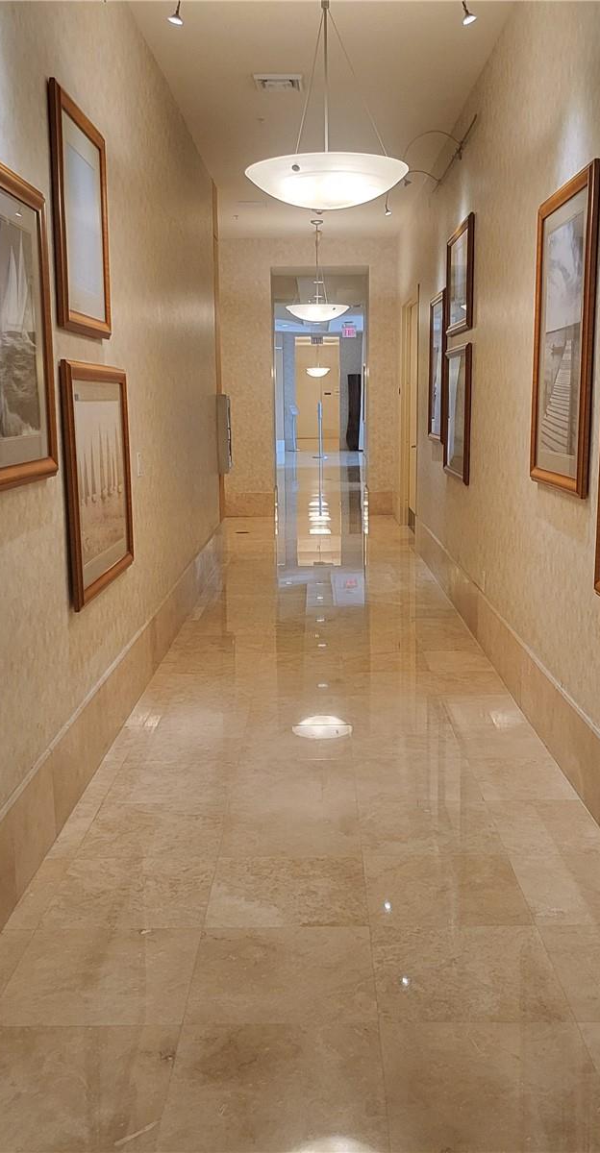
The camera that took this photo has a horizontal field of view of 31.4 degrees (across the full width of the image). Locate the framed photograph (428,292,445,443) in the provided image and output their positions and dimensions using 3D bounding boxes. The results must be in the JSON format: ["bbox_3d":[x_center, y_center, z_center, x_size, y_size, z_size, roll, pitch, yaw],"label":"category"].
[{"bbox_3d":[1.090,-1.647,8.478,0.042,1.133,0.880,0,10,1],"label":"framed photograph"}]

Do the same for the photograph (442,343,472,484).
[{"bbox_3d":[1.070,-1.116,7.305,0.042,0.887,1.103,0,10,1],"label":"photograph"}]

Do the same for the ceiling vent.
[{"bbox_3d":[-0.124,-2.895,6.260,0.285,0.030,0.305,0,10,1],"label":"ceiling vent"}]

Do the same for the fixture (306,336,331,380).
[{"bbox_3d":[0.474,-5.650,27.519,0.630,1.050,0.630,0,10,1],"label":"fixture"}]

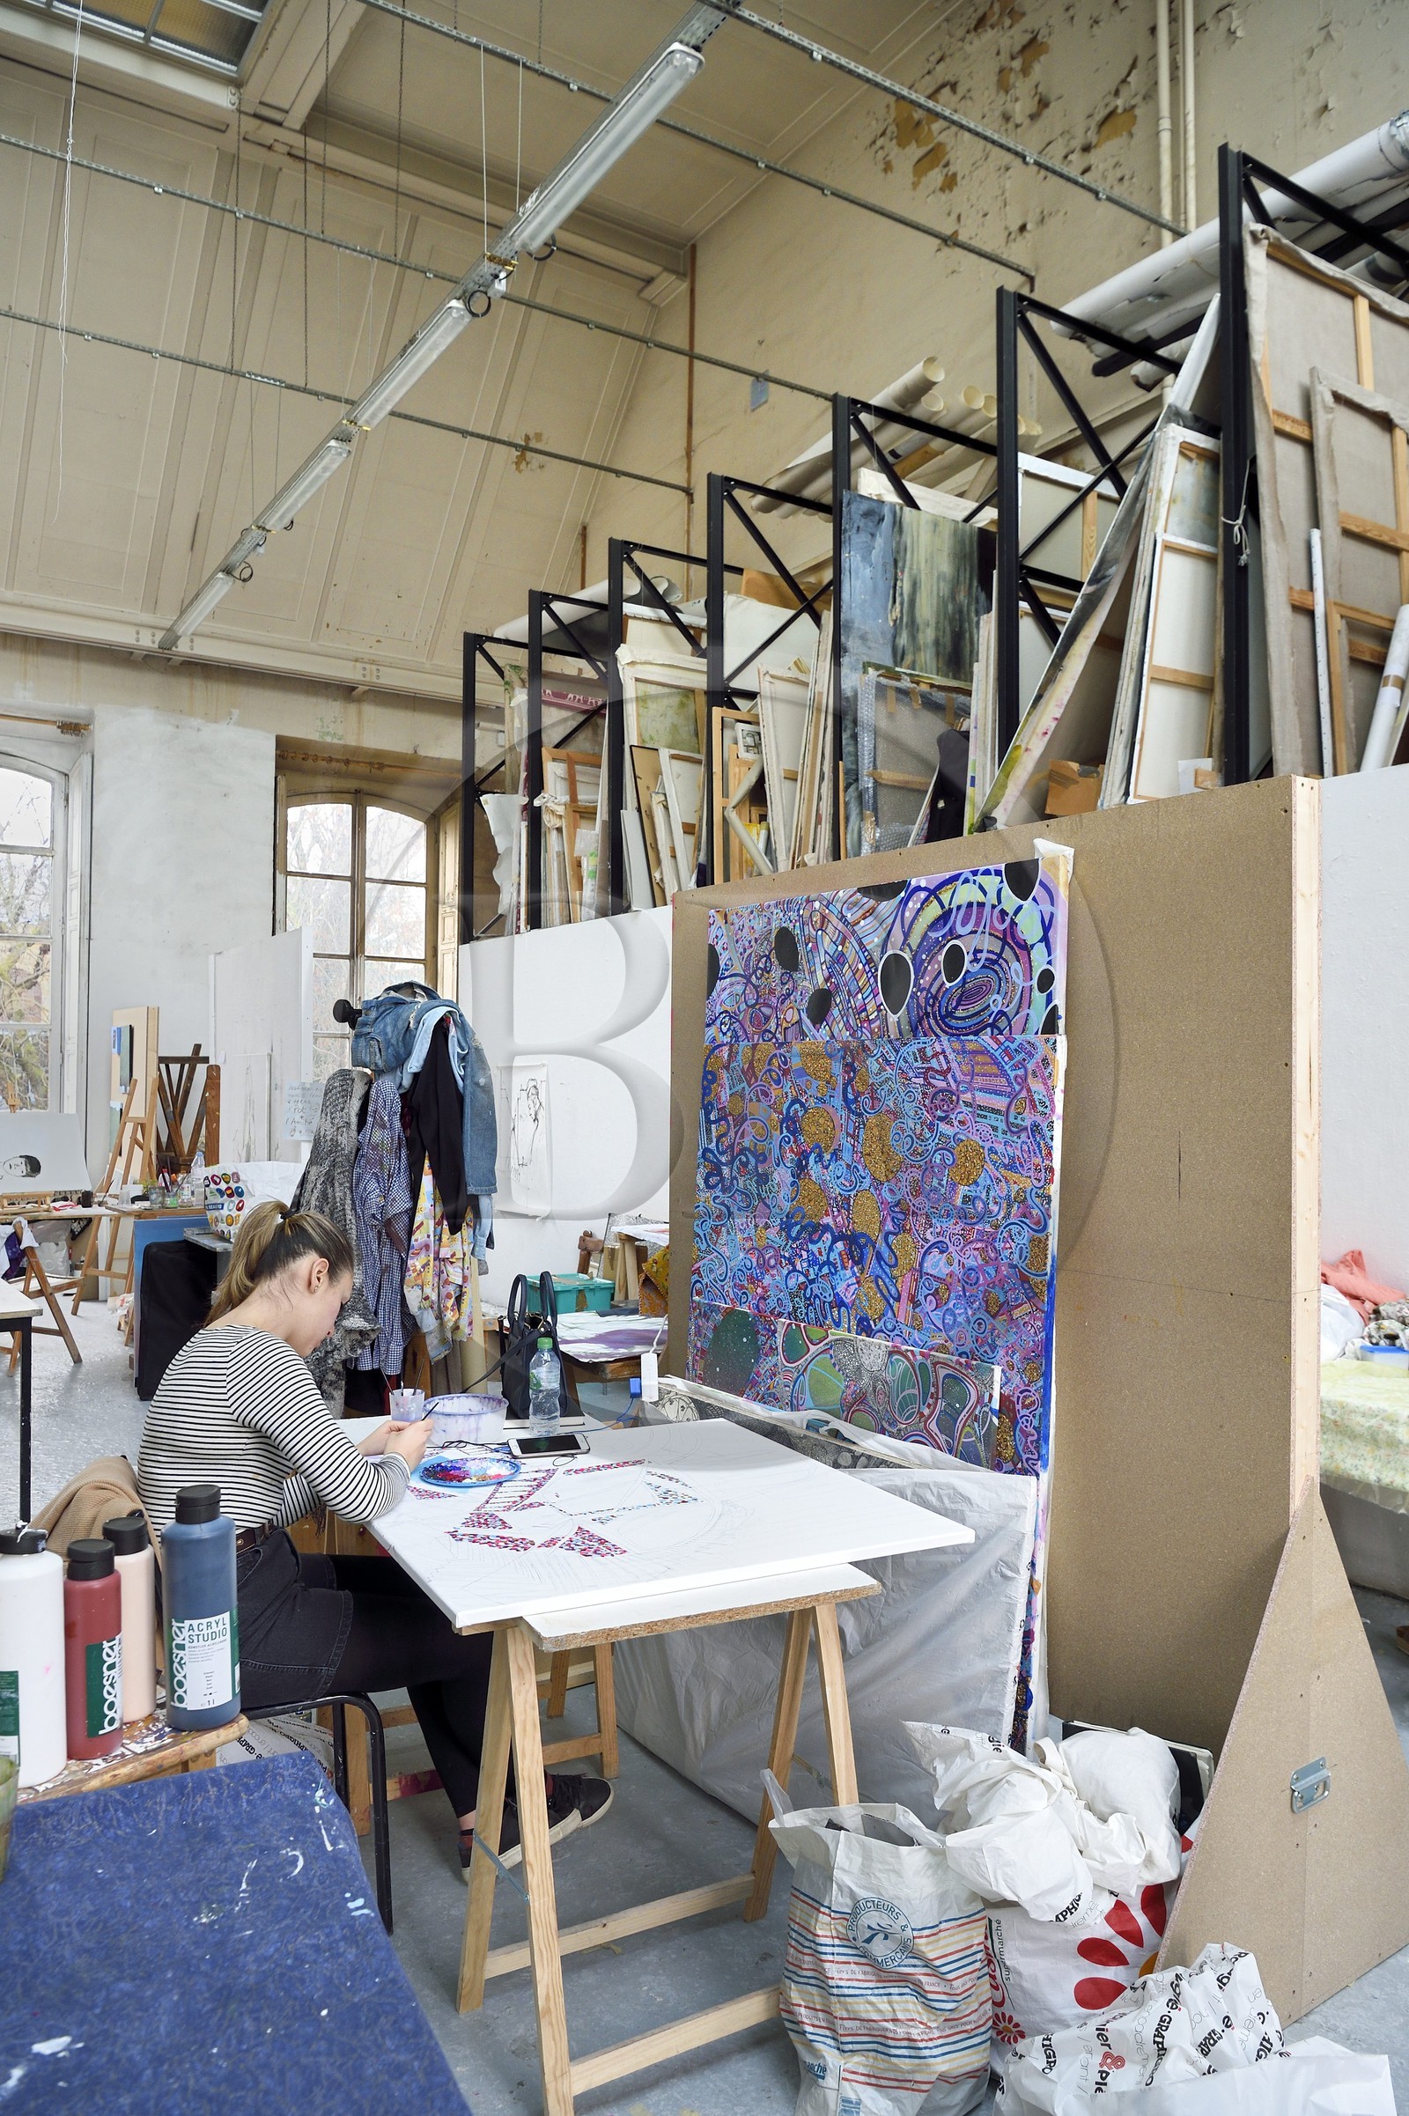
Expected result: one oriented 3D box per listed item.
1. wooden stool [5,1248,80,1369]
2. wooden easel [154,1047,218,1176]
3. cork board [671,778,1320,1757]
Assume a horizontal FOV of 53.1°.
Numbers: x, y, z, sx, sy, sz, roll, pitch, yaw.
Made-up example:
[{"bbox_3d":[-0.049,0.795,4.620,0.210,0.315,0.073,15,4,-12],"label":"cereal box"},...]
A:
[{"bbox_3d":[-3.670,1.320,7.730,0.440,0.740,0.470,0,0,34],"label":"wooden stool"},{"bbox_3d":[-3.140,0.780,8.450,0.550,1.660,0.500,0,0,-27],"label":"wooden easel"},{"bbox_3d":[0.477,0.570,3.220,0.085,2.080,2.010,0,0,-32],"label":"cork board"}]

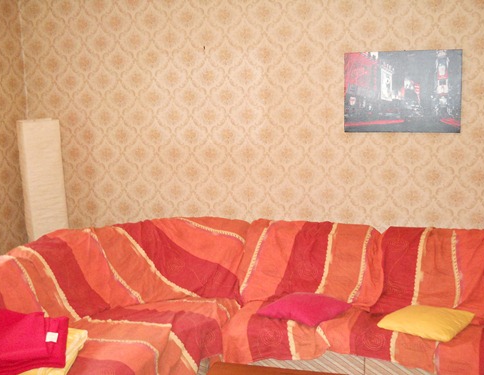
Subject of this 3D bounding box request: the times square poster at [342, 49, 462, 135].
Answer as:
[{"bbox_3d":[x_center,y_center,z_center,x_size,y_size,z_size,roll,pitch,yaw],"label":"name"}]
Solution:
[{"bbox_3d":[0.982,-0.583,3.619,0.700,0.500,0.025,1,8,16],"label":"times square poster"}]

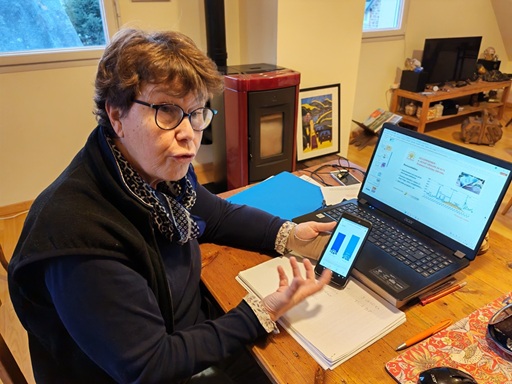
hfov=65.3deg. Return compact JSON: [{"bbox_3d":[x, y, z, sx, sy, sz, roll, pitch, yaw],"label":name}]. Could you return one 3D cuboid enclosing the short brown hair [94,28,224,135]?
[{"bbox_3d":[-0.170,-0.186,0.715,0.200,0.195,0.220,-13,27,-43],"label":"short brown hair"}]

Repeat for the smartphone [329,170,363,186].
[{"bbox_3d":[0.318,-0.038,1.381,0.069,0.009,0.138,-7,29,-13],"label":"smartphone"}]

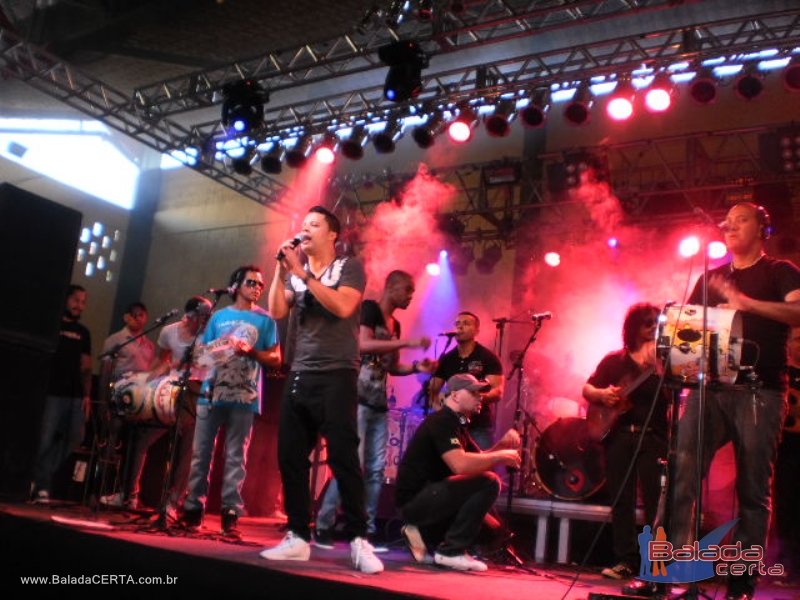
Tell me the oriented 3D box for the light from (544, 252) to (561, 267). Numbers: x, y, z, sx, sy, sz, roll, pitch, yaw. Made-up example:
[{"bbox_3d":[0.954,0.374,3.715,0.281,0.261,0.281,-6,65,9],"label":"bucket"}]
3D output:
[{"bbox_3d":[2.084,-0.565,11.207,0.240,0.240,0.320,0,12,25],"label":"light"}]

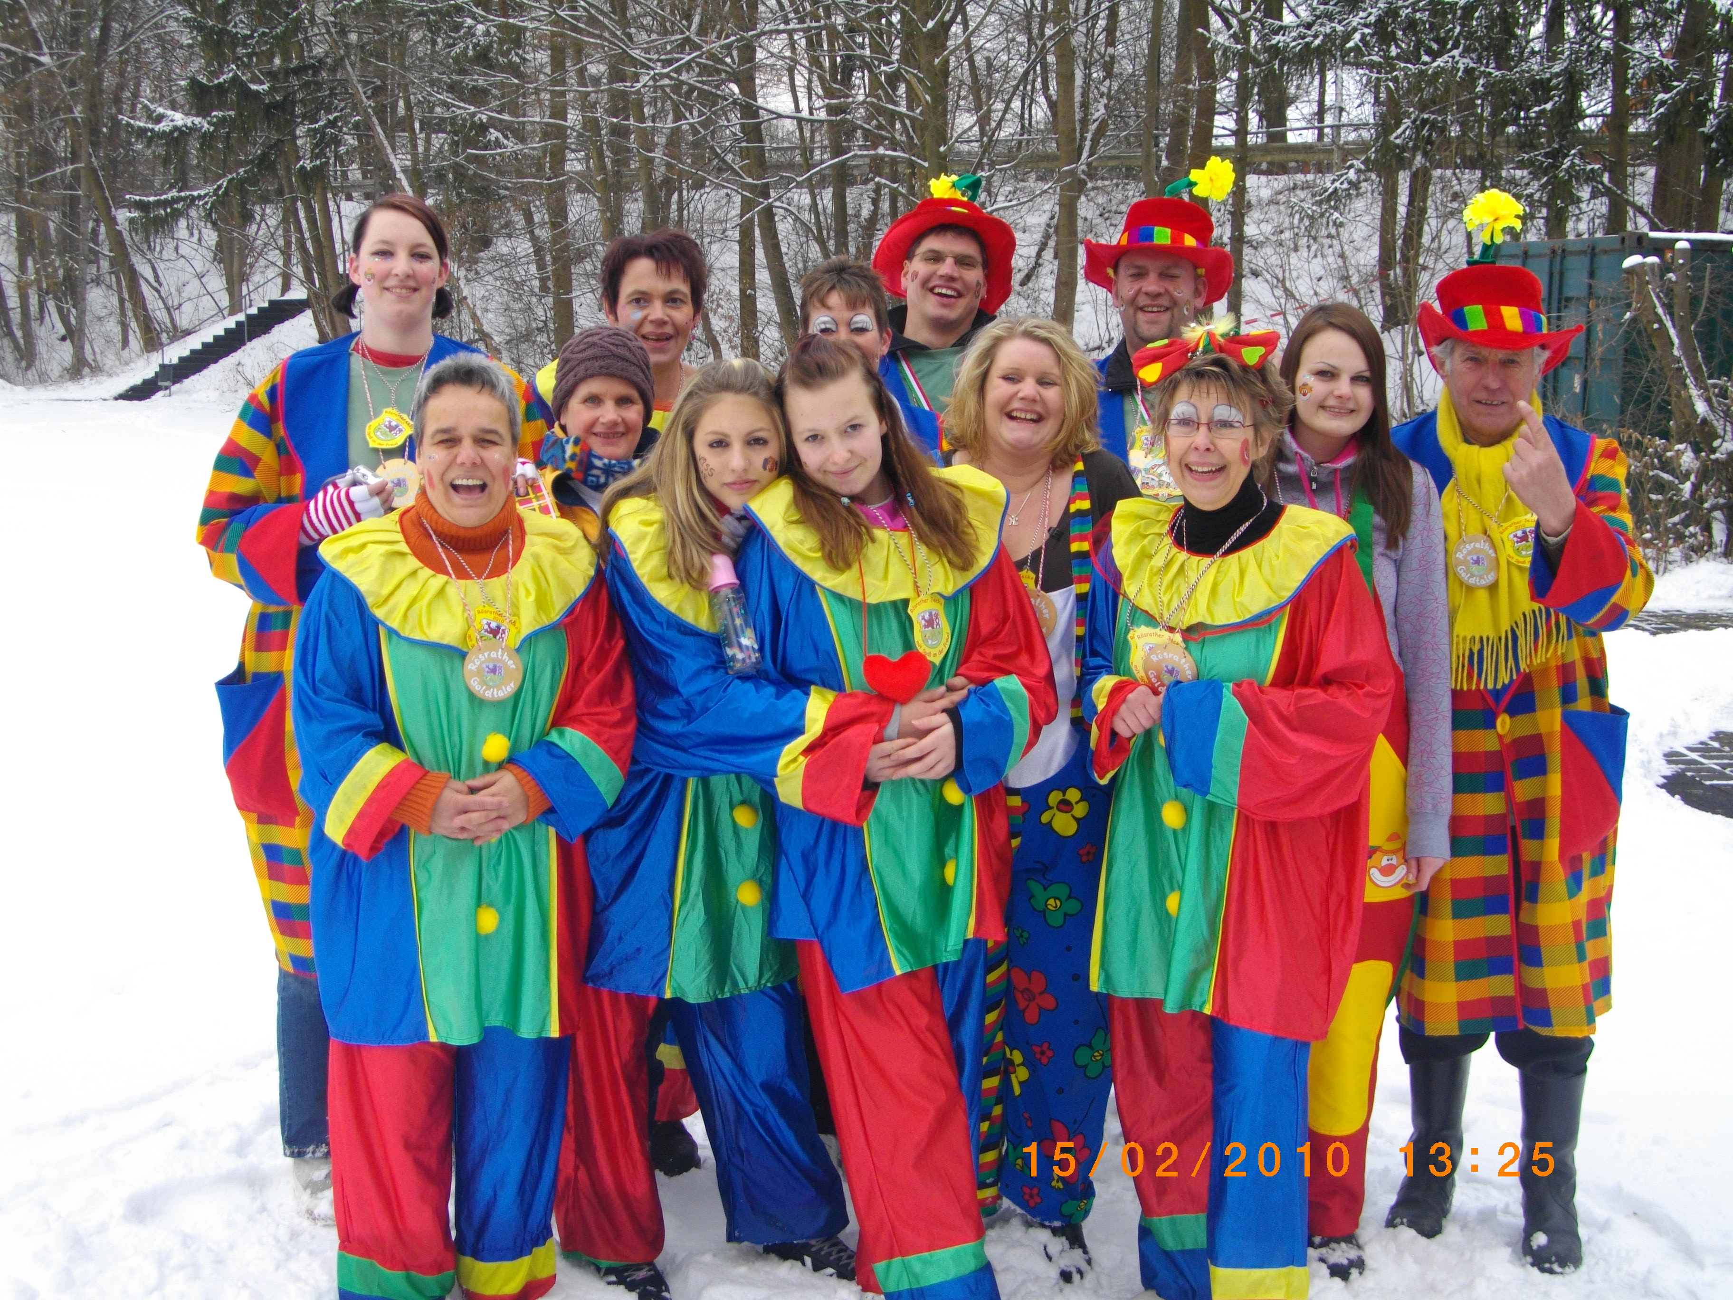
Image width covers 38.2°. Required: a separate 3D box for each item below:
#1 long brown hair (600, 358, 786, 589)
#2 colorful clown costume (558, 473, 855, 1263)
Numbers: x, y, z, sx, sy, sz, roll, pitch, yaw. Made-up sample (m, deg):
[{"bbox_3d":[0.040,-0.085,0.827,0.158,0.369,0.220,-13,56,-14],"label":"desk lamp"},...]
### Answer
[{"bbox_3d":[-0.279,-0.278,4.026,0.285,0.360,0.240,-1,7,-6],"label":"long brown hair"},{"bbox_3d":[-0.262,0.400,4.129,0.510,1.300,0.400,-1,7,-12],"label":"colorful clown costume"}]

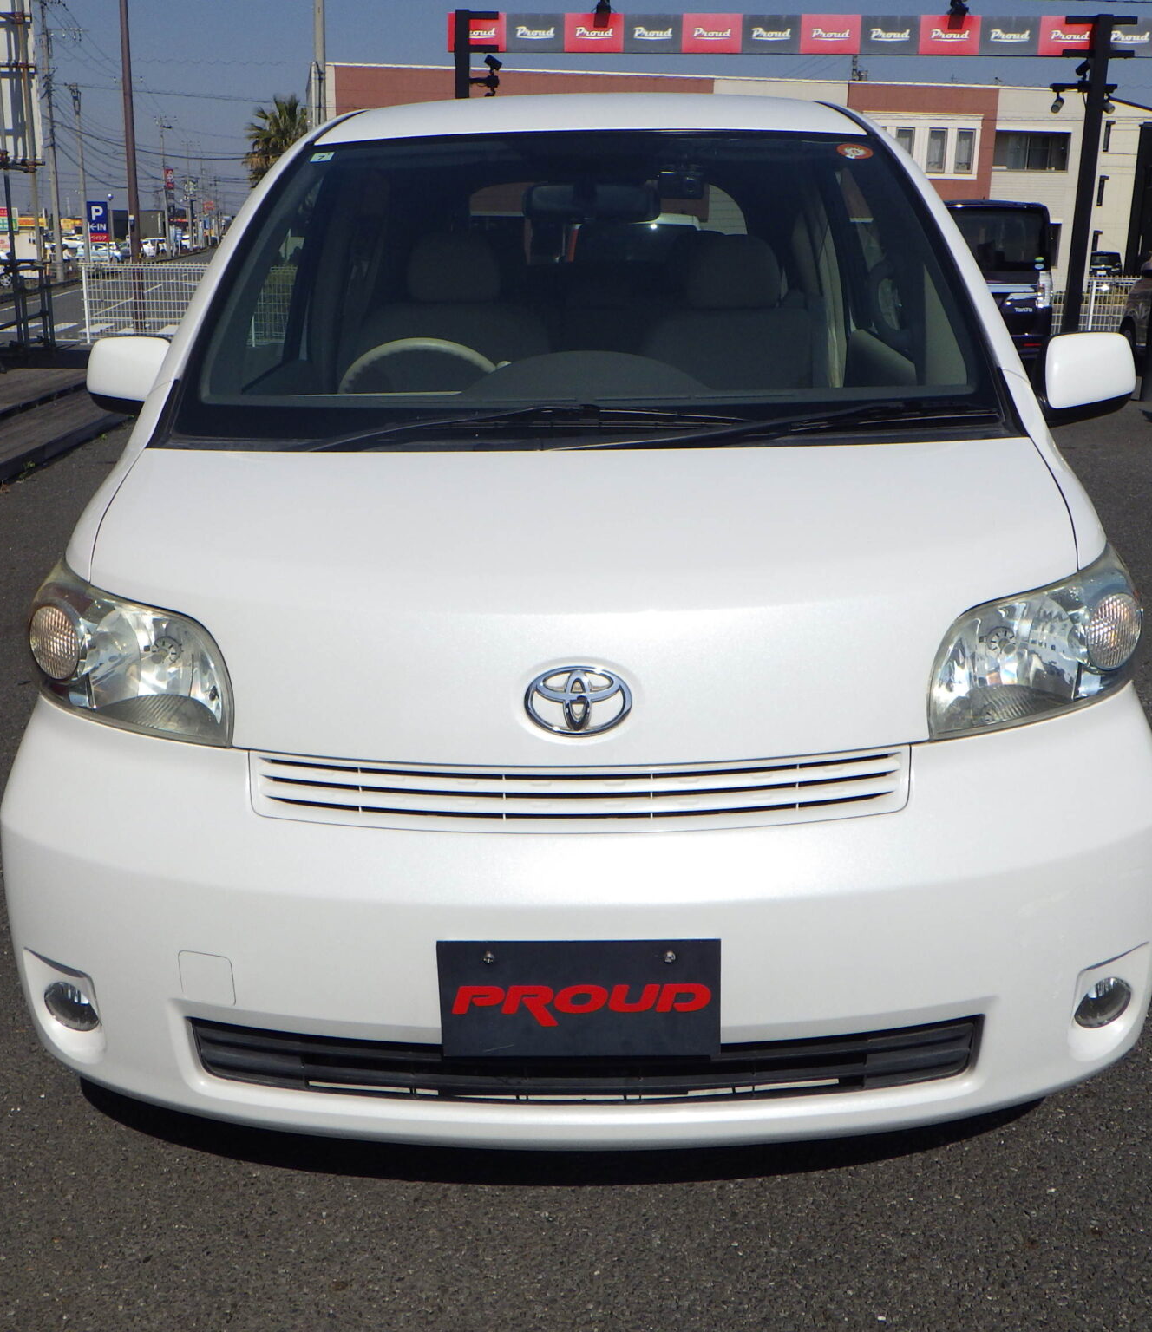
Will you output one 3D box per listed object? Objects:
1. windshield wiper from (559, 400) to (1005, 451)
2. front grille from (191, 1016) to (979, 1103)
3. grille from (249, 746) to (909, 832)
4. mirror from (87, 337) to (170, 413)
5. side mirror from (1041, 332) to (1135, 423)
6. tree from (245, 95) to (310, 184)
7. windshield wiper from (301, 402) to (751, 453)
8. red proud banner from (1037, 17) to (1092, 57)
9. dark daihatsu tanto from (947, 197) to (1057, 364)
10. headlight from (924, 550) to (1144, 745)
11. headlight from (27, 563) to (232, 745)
[{"bbox_3d":[0.345,-0.406,2.420,0.760,0.090,0.080,-2,16,-9],"label":"windshield wiper"},{"bbox_3d":[0.011,0.492,1.805,0.980,0.085,0.110,0,16,-1],"label":"front grille"},{"bbox_3d":[0.003,0.160,1.745,0.820,0.090,0.120,1,16,1],"label":"grille"},{"bbox_3d":[-0.804,-0.542,2.678,0.200,0.157,0.130,1,16,1],"label":"mirror"},{"bbox_3d":[0.931,-0.536,2.674,0.200,0.157,0.130,1,16,1],"label":"side mirror"},{"bbox_3d":[-10.910,-18.017,54.155,2.700,6.550,2.700,1,16,0],"label":"tree"},{"bbox_3d":[-0.078,-0.377,2.266,0.690,0.085,0.130,1,16,1],"label":"windshield wiper"},{"bbox_3d":[4.536,-5.779,13.194,0.580,0.345,0.030,1,16,0],"label":"red proud banner"},{"bbox_3d":[3.675,-3.929,15.092,1.475,1.755,3.400,0,16,-2],"label":"dark daihatsu tanto"},{"bbox_3d":[0.600,-0.047,1.923,0.370,0.210,0.270,-3,16,-12],"label":"headlight"},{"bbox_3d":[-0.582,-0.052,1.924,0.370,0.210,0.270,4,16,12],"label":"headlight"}]

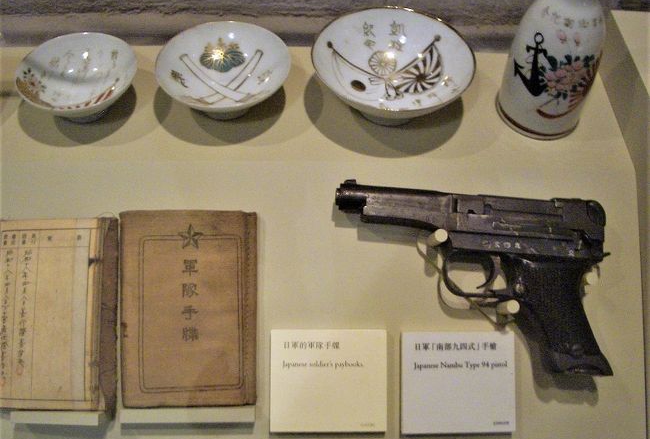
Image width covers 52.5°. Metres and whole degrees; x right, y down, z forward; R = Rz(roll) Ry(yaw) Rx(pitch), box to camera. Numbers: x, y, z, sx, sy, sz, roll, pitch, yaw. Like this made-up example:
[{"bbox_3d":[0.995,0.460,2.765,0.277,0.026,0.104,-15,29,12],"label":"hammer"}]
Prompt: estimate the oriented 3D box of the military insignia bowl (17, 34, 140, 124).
[{"bbox_3d":[-0.179,-0.097,0.490,0.086,0.035,0.086,0,52,-1],"label":"military insignia bowl"}]

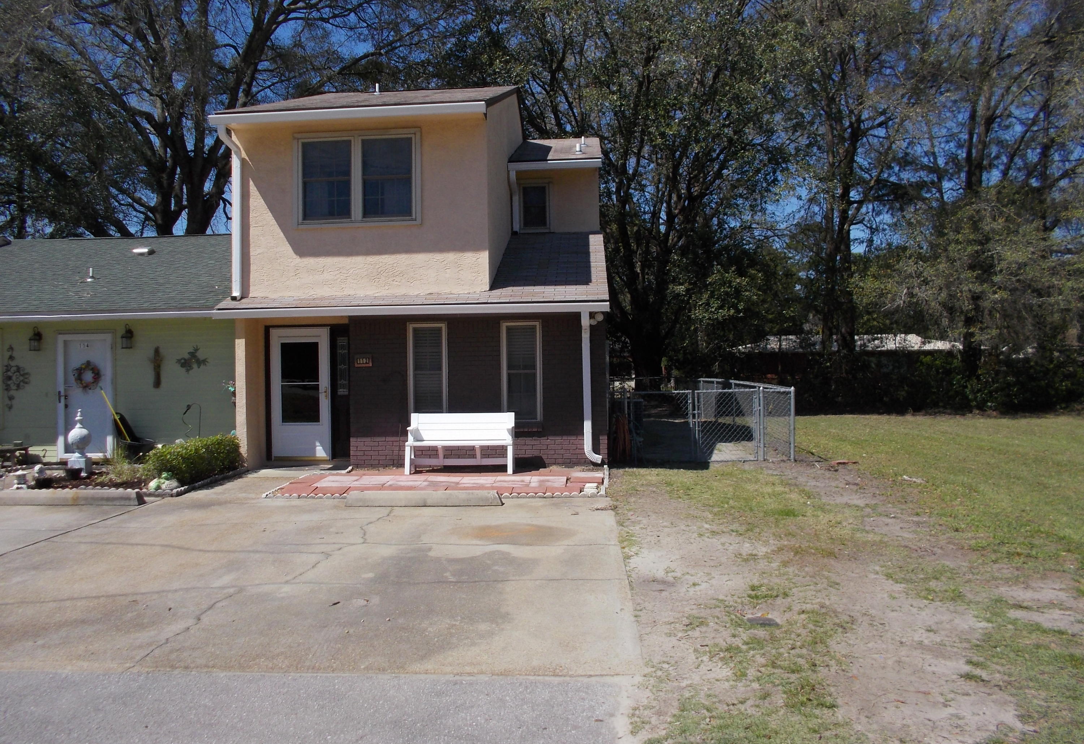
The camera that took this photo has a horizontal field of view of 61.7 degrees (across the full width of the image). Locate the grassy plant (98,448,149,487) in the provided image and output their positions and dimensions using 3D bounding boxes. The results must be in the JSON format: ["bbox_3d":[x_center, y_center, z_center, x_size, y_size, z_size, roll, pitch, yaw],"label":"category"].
[{"bbox_3d":[-5.298,1.212,11.500,0.540,0.460,0.520,-1,0,4],"label":"grassy plant"}]

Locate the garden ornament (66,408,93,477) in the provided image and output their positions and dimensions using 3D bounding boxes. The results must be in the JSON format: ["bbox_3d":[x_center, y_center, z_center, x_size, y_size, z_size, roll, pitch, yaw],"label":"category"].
[{"bbox_3d":[-6.156,0.942,12.100,0.300,0.880,0.300,-1,0,-7],"label":"garden ornament"}]

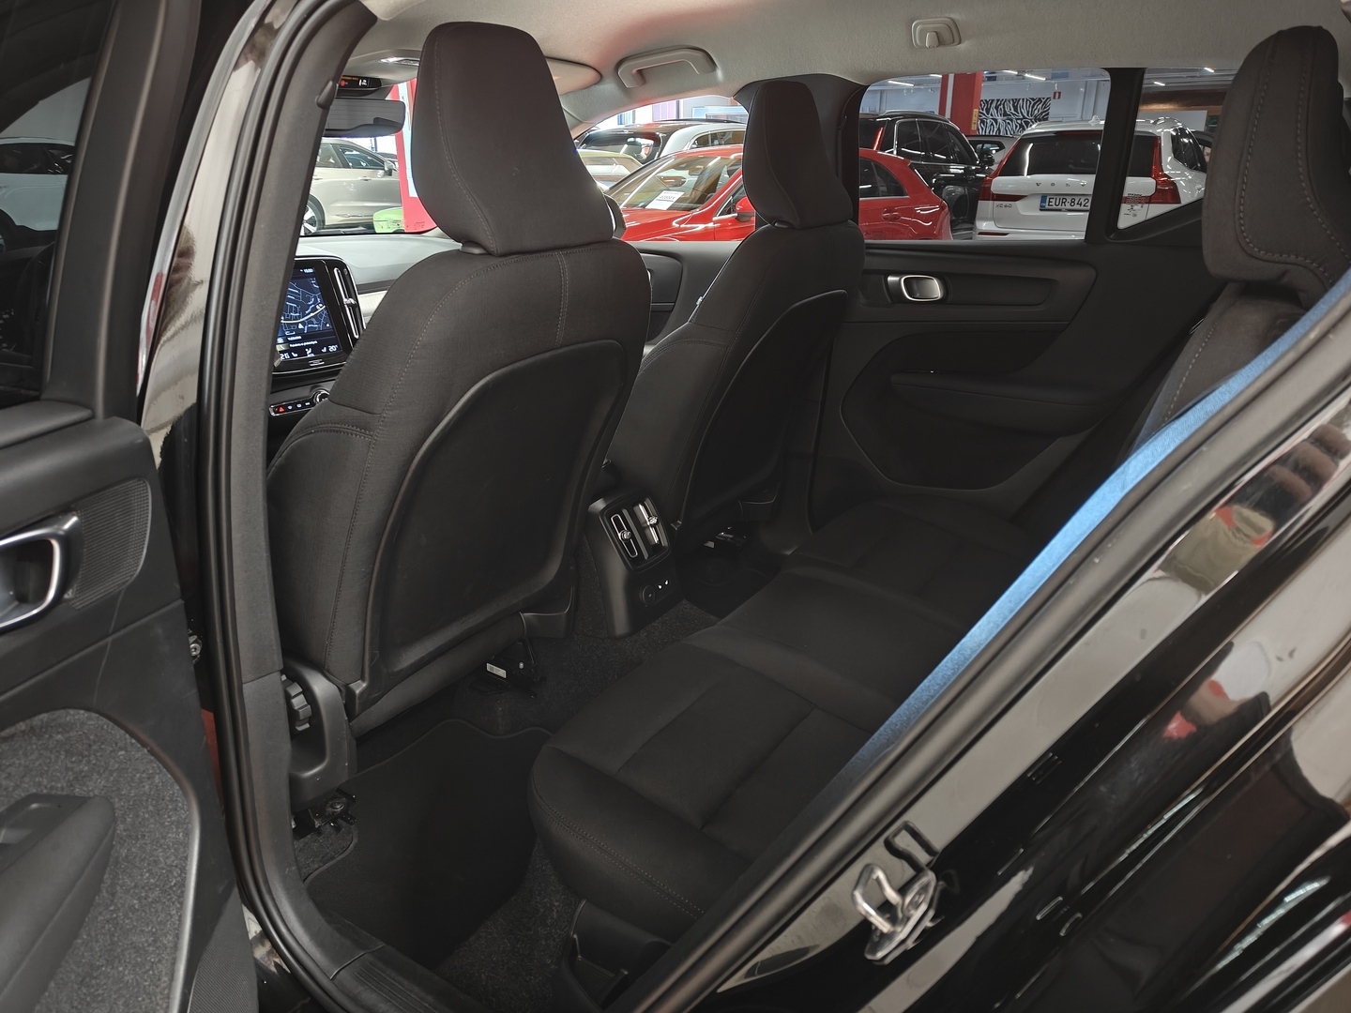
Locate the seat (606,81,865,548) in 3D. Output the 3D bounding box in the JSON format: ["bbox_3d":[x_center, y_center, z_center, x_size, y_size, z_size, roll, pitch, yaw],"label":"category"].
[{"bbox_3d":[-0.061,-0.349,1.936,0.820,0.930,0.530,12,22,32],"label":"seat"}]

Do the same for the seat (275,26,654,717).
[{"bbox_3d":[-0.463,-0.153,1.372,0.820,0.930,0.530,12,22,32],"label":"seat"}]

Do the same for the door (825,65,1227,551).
[{"bbox_3d":[0.711,-0.365,1.893,0.980,1.100,0.250,12,22,32],"label":"door"}]

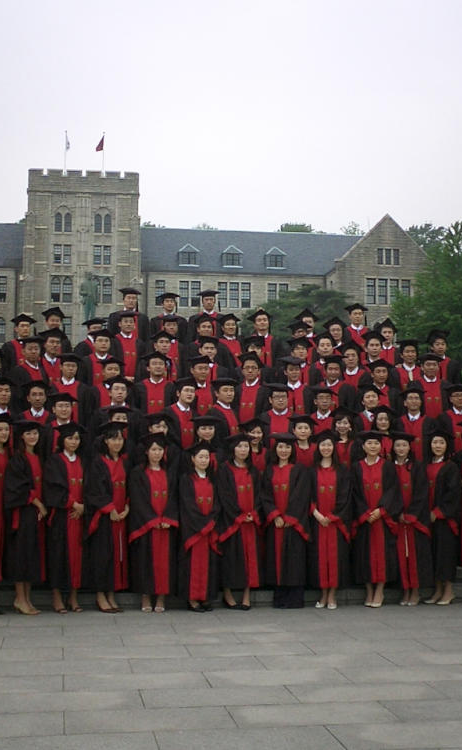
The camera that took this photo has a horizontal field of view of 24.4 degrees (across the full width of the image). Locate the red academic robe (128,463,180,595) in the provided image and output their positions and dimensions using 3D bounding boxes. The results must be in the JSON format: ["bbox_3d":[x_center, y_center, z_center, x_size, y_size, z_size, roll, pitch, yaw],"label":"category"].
[{"bbox_3d":[-0.735,1.447,10.092,0.520,1.237,0.380,1,-4,-13],"label":"red academic robe"}]

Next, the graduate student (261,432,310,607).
[{"bbox_3d":[0.528,1.407,10.371,0.520,1.677,0.380,-1,-4,13],"label":"graduate student"}]

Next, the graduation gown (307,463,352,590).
[{"bbox_3d":[0.949,1.449,10.258,0.460,1.195,0.350,0,-4,2],"label":"graduation gown"}]

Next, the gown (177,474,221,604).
[{"bbox_3d":[-0.300,1.540,10.148,0.470,1.224,0.360,1,-4,-15],"label":"gown"}]

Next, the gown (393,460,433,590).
[{"bbox_3d":[1.790,1.484,10.528,0.480,1.261,0.360,-2,-5,29],"label":"gown"}]

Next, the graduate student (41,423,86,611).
[{"bbox_3d":[-1.569,1.322,10.009,0.490,1.753,0.400,3,-5,-34],"label":"graduate student"}]

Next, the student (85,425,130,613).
[{"bbox_3d":[-1.158,1.329,10.026,0.470,1.728,0.360,4,-5,-37],"label":"student"}]

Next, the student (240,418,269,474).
[{"bbox_3d":[0.255,1.253,10.640,0.480,1.680,0.360,0,-4,0],"label":"student"}]

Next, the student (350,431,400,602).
[{"bbox_3d":[1.406,1.379,10.341,0.490,1.681,0.380,-1,-4,12],"label":"student"}]

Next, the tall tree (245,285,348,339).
[{"bbox_3d":[4.412,-2.964,71.776,8.000,6.279,7.000,1,-4,-9],"label":"tall tree"}]

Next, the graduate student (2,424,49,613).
[{"bbox_3d":[-1.904,1.314,10.004,0.420,1.795,0.480,-3,-5,34],"label":"graduate student"}]

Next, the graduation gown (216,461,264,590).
[{"bbox_3d":[0.081,1.426,10.182,0.470,1.219,0.330,2,-5,-20],"label":"graduation gown"}]

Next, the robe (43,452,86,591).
[{"bbox_3d":[-1.569,1.362,10.025,0.480,1.304,0.380,3,-5,-34],"label":"robe"}]

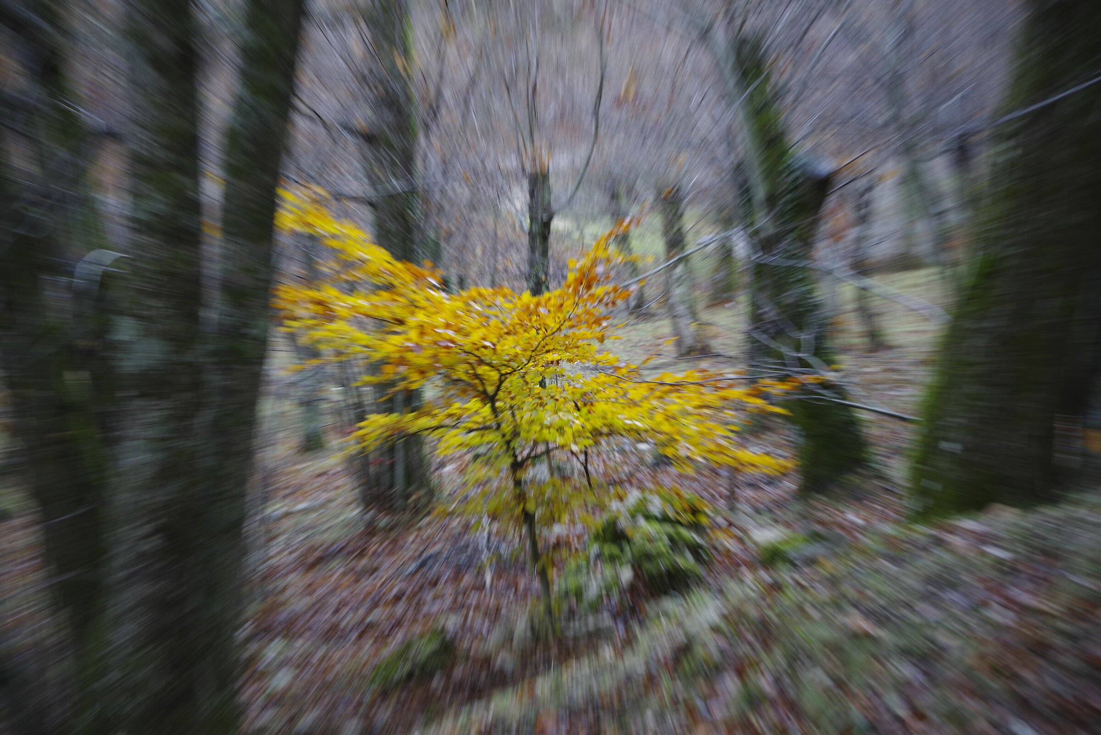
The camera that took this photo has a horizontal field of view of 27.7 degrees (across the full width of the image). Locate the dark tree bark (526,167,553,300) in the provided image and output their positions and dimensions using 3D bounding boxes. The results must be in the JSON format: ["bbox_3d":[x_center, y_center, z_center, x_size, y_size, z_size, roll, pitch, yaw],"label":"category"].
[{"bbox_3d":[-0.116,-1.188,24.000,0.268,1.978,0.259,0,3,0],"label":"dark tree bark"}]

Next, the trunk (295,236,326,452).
[{"bbox_3d":[-2.046,-0.223,19.000,0.200,1.920,0.200,-1,3,0],"label":"trunk"}]

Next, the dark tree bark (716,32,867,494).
[{"bbox_3d":[1.729,-0.749,16.000,0.924,3.267,0.678,-6,3,0],"label":"dark tree bark"}]

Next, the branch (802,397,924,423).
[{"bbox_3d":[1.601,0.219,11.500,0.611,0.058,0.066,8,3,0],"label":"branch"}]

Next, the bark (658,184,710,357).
[{"bbox_3d":[1.587,-1.148,26.500,0.470,2.042,0.388,-4,3,0],"label":"bark"}]

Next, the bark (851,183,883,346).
[{"bbox_3d":[3.904,-1.245,27.500,0.318,2.055,0.297,-3,3,0],"label":"bark"}]

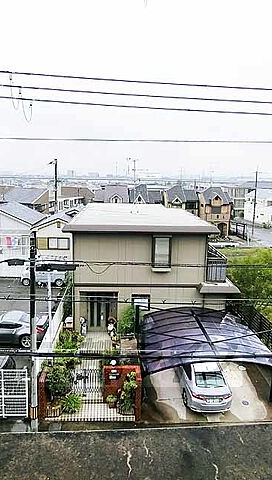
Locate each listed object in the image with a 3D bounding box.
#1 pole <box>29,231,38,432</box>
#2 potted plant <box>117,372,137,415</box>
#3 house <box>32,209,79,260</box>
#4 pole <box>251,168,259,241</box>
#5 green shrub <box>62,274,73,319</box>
[{"bbox_3d":[-3.305,3.205,10.815,0.250,7.000,0.250,0,10,-2],"label":"pole"},{"bbox_3d":[-0.319,5.626,12.110,0.620,1.350,0.620,1,10,-4],"label":"potted plant"},{"bbox_3d":[-7.120,0.134,34.371,5.400,6.000,9.500,1,10,-4],"label":"house"},{"bbox_3d":[17.572,-4.997,49.060,0.400,10.100,0.400,0,10,-2],"label":"pole"},{"bbox_3d":[-4.082,3.623,20.017,0.900,2.400,1.200,1,10,-4],"label":"green shrub"}]

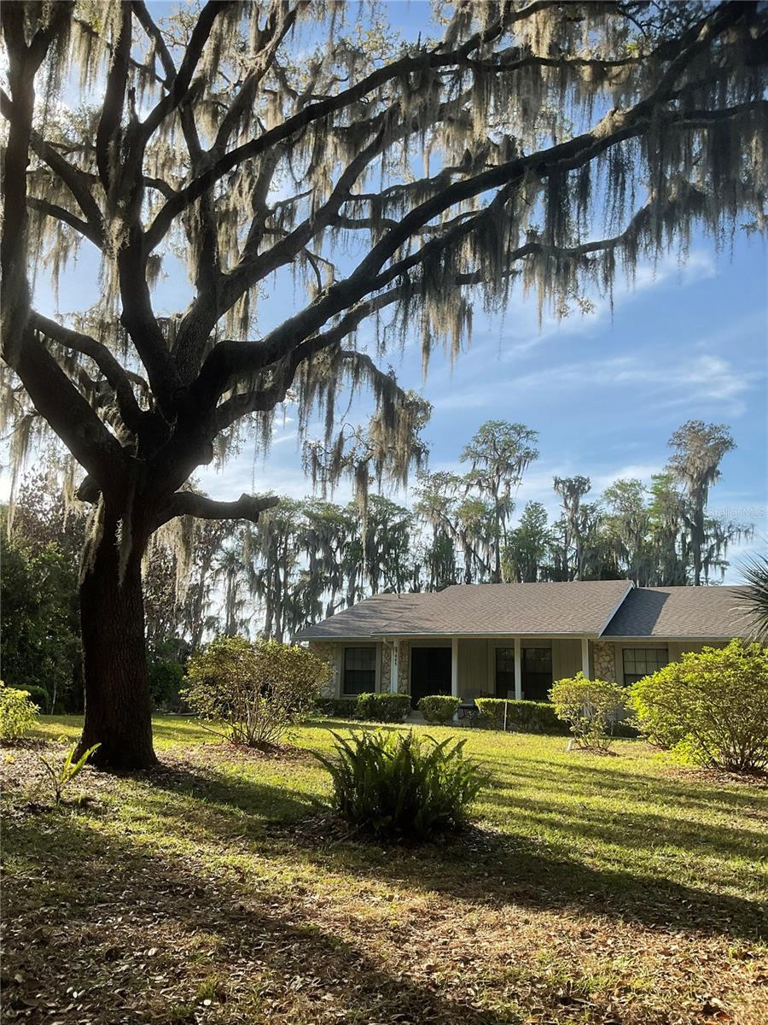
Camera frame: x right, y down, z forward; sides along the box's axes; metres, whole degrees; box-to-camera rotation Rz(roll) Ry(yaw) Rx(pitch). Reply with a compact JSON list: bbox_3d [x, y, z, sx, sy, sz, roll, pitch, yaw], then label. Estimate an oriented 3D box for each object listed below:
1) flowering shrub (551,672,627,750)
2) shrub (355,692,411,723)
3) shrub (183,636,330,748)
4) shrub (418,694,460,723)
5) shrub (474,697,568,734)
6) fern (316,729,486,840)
[{"bbox_3d":[4.291,4.196,18.243,1.600,1.520,1.500,1,-11,0],"label":"flowering shrub"},{"bbox_3d":[-0.004,5.602,24.780,1.420,0.850,0.950,-4,-12,24],"label":"shrub"},{"bbox_3d":[-2.597,3.645,17.802,2.950,2.150,2.700,1,-11,0],"label":"shrub"},{"bbox_3d":[1.554,5.497,24.174,1.050,0.790,0.950,-4,-12,24],"label":"shrub"},{"bbox_3d":[3.661,5.315,22.680,2.400,0.850,0.900,-4,-12,24],"label":"shrub"},{"bbox_3d":[0.190,2.744,8.987,1.700,0.930,1.550,1,-11,0],"label":"fern"}]

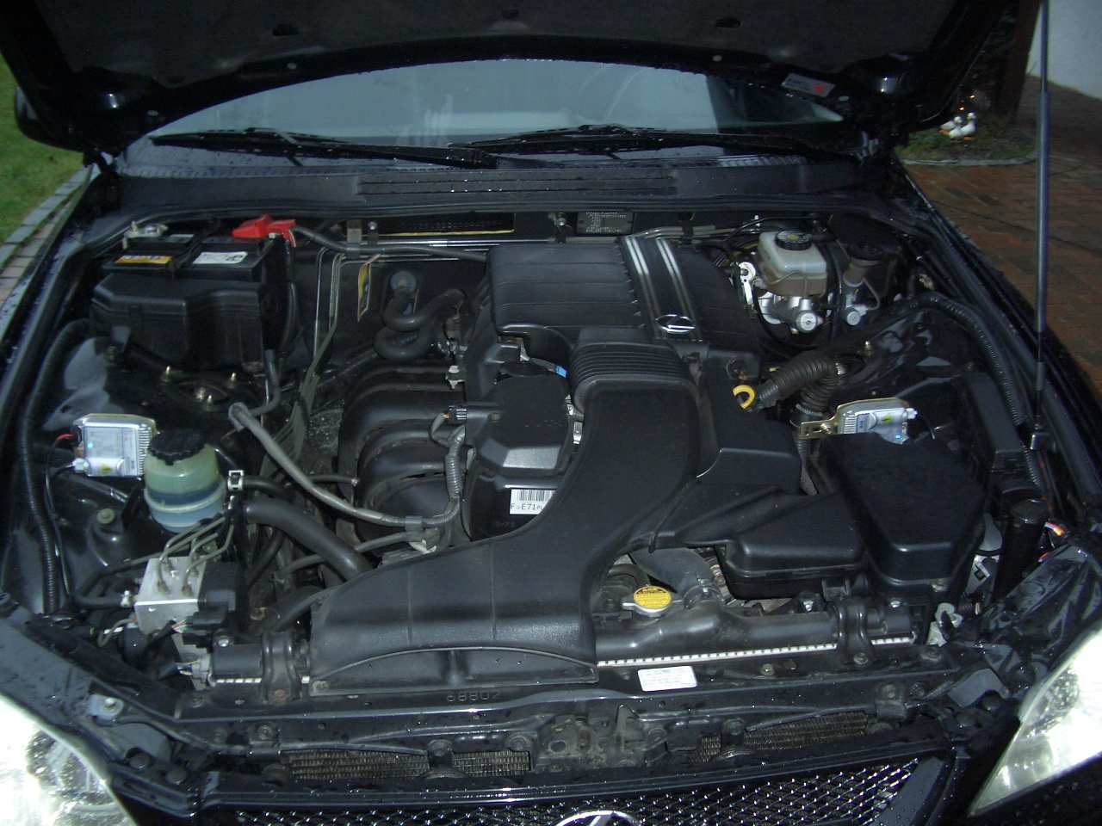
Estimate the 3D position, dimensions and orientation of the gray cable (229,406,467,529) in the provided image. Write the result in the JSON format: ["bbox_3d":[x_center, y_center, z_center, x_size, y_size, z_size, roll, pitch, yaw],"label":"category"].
[{"bbox_3d":[-0.236,0.056,1.340,0.285,0.080,0.210,-3,30,-5],"label":"gray cable"}]

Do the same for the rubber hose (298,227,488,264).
[{"bbox_3d":[-0.248,-0.263,1.740,0.300,0.050,0.050,-3,30,-5],"label":"rubber hose"}]

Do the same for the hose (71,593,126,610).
[{"bbox_3d":[-0.520,0.217,1.280,0.063,0.020,0.020,-3,30,-5],"label":"hose"}]

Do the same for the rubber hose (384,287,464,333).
[{"bbox_3d":[-0.192,-0.157,1.690,0.120,0.045,0.085,-3,30,-5],"label":"rubber hose"}]

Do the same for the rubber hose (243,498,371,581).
[{"bbox_3d":[-0.287,0.145,1.305,0.185,0.055,0.045,18,34,28],"label":"rubber hose"}]

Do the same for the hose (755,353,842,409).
[{"bbox_3d":[0.330,-0.046,1.510,0.110,0.060,0.075,-3,30,-5],"label":"hose"}]

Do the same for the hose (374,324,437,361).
[{"bbox_3d":[-0.215,-0.105,1.660,0.092,0.042,0.070,-3,30,-5],"label":"hose"}]

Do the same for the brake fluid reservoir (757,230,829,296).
[{"bbox_3d":[0.369,-0.232,1.715,0.096,0.080,0.100,-3,30,-5],"label":"brake fluid reservoir"}]

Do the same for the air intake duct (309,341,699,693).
[{"bbox_3d":[-0.035,0.090,1.220,0.430,0.180,0.400,-3,30,-5],"label":"air intake duct"}]

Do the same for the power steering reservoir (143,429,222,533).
[{"bbox_3d":[-0.431,0.079,1.320,0.090,0.095,0.090,-3,30,-5],"label":"power steering reservoir"}]

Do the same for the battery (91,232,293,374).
[{"bbox_3d":[-0.548,-0.167,1.730,0.248,0.190,0.180,-3,30,-5],"label":"battery"}]

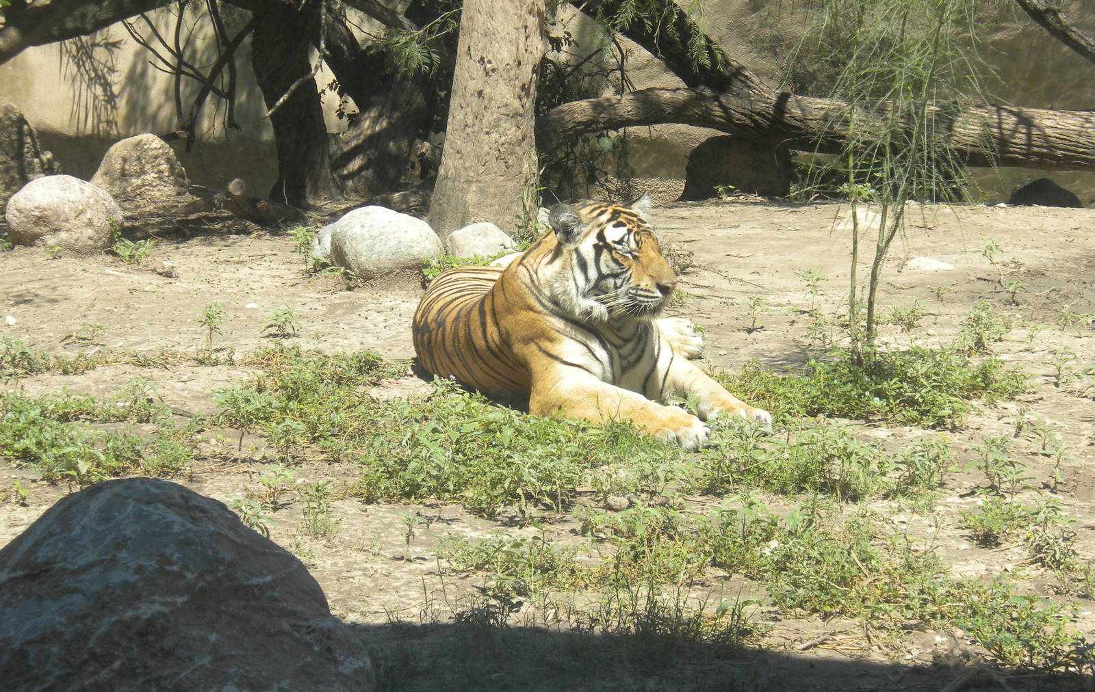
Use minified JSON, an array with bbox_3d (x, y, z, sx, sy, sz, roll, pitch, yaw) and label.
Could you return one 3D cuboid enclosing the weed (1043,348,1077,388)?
[{"bbox_3d":[1.624,0.068,10.006,0.105,0.129,0.095,0,10,0],"label":"weed"}]

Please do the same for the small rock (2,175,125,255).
[{"bbox_3d":[-1.999,-0.544,13.059,0.484,0.328,0.426,0,10,0],"label":"small rock"}]

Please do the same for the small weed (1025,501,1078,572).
[{"bbox_3d":[1.219,0.460,7.646,0.128,0.169,0.115,0,10,0],"label":"small weed"}]

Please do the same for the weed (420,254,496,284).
[{"bbox_3d":[-0.325,-0.325,12.245,0.300,0.110,0.200,0,9,0],"label":"weed"}]

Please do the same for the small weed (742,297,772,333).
[{"bbox_3d":[0.758,-0.120,11.430,0.108,0.116,0.098,0,11,0],"label":"small weed"}]

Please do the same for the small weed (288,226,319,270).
[{"bbox_3d":[-0.983,-0.400,12.713,0.124,0.167,0.112,0,11,0],"label":"small weed"}]

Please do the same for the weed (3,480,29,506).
[{"bbox_3d":[-1.496,0.408,8.896,0.072,0.064,0.058,0,11,0],"label":"weed"}]

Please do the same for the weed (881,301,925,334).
[{"bbox_3d":[1.289,-0.114,11.431,0.161,0.104,0.137,0,11,0],"label":"weed"}]

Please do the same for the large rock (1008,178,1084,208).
[{"bbox_3d":[2.308,-0.736,14.715,0.340,0.150,0.290,0,9,0],"label":"large rock"}]

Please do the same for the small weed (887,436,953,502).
[{"bbox_3d":[0.991,0.326,8.411,0.177,0.170,0.151,0,10,0],"label":"small weed"}]

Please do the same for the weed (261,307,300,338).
[{"bbox_3d":[-0.910,-0.094,10.788,0.130,0.110,0.120,0,9,0],"label":"weed"}]

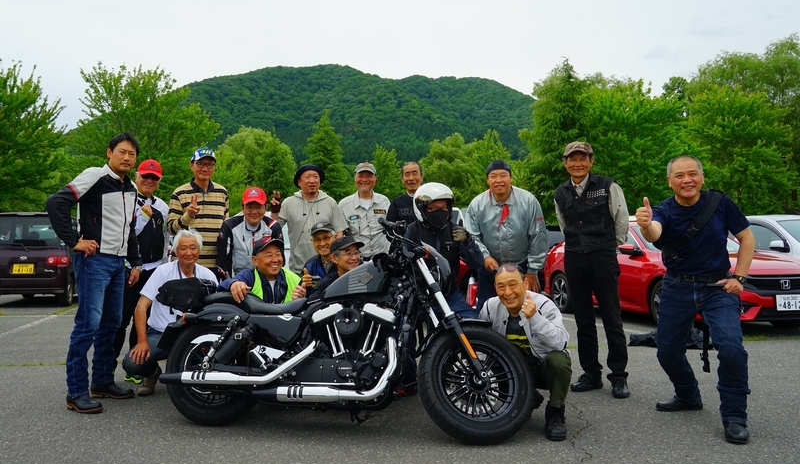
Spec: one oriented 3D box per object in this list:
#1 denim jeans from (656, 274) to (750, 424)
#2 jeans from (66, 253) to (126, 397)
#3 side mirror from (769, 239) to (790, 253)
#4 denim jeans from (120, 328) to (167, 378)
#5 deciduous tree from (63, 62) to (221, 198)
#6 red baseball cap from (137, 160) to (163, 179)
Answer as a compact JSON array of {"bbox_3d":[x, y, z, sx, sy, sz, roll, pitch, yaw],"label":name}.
[{"bbox_3d":[1.785,0.650,3.150,0.480,0.810,0.480,0,-2,34],"label":"denim jeans"},{"bbox_3d":[-1.955,0.590,3.430,0.320,0.920,0.370,0,-1,23],"label":"jeans"},{"bbox_3d":[5.335,0.204,7.500,0.240,0.165,0.160,0,-1,-6],"label":"side mirror"},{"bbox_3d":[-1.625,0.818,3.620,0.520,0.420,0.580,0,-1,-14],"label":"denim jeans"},{"bbox_3d":[-8.192,-2.016,17.039,4.800,6.710,4.800,0,-1,0],"label":"deciduous tree"},{"bbox_3d":[-1.806,-0.451,3.850,0.180,0.145,0.260,1,8,-36],"label":"red baseball cap"}]

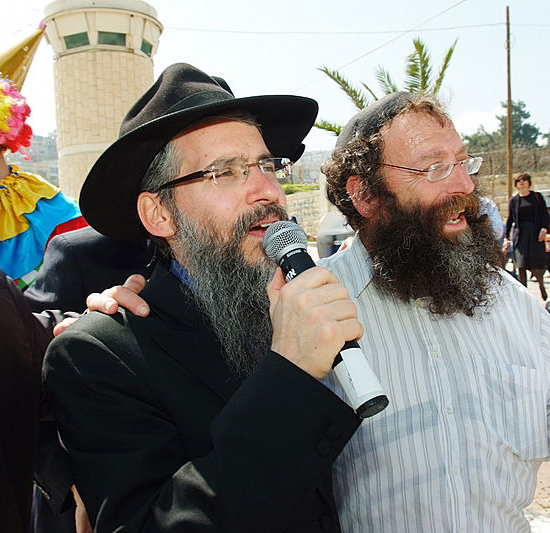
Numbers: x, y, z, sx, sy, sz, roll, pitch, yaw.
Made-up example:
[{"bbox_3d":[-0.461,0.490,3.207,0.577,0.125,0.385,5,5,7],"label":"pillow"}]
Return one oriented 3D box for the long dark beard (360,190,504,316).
[{"bbox_3d":[0.225,-0.020,0.950,0.150,0.190,0.180,3,6,44],"label":"long dark beard"}]

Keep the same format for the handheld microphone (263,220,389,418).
[{"bbox_3d":[0.050,0.046,0.721,0.052,0.250,0.052,-27,-30,0],"label":"handheld microphone"}]

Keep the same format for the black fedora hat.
[{"bbox_3d":[-0.109,-0.163,0.860,0.310,0.140,0.330,-6,-22,-48],"label":"black fedora hat"}]

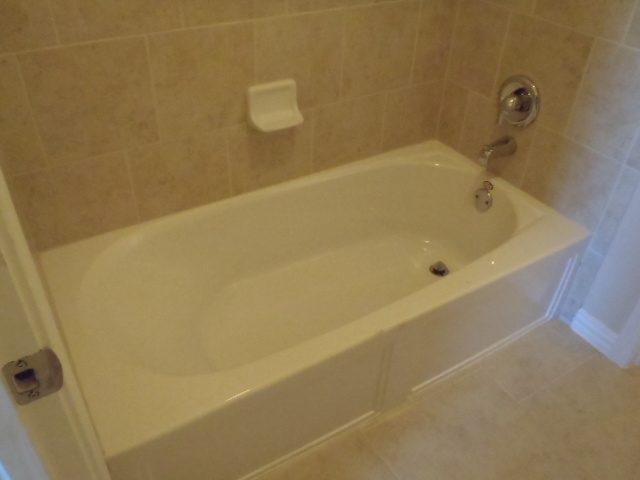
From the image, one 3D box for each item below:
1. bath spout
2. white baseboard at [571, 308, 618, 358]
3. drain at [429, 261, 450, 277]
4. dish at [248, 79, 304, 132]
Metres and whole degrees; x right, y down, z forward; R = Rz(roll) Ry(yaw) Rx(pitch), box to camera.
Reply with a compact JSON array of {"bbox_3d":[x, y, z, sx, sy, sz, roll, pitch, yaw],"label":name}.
[{"bbox_3d":[0.610,-0.307,1.798,0.134,0.071,0.060,-19,42,-25],"label":"bath spout"},{"bbox_3d":[0.931,0.313,1.752,0.015,0.089,0.154,-19,42,-25],"label":"white baseboard"},{"bbox_3d":[0.460,0.110,1.986,0.074,0.029,0.074,1,38,-1],"label":"drain"},{"bbox_3d":[-0.130,-0.415,1.615,0.153,0.120,0.076,-19,42,-25],"label":"dish"}]

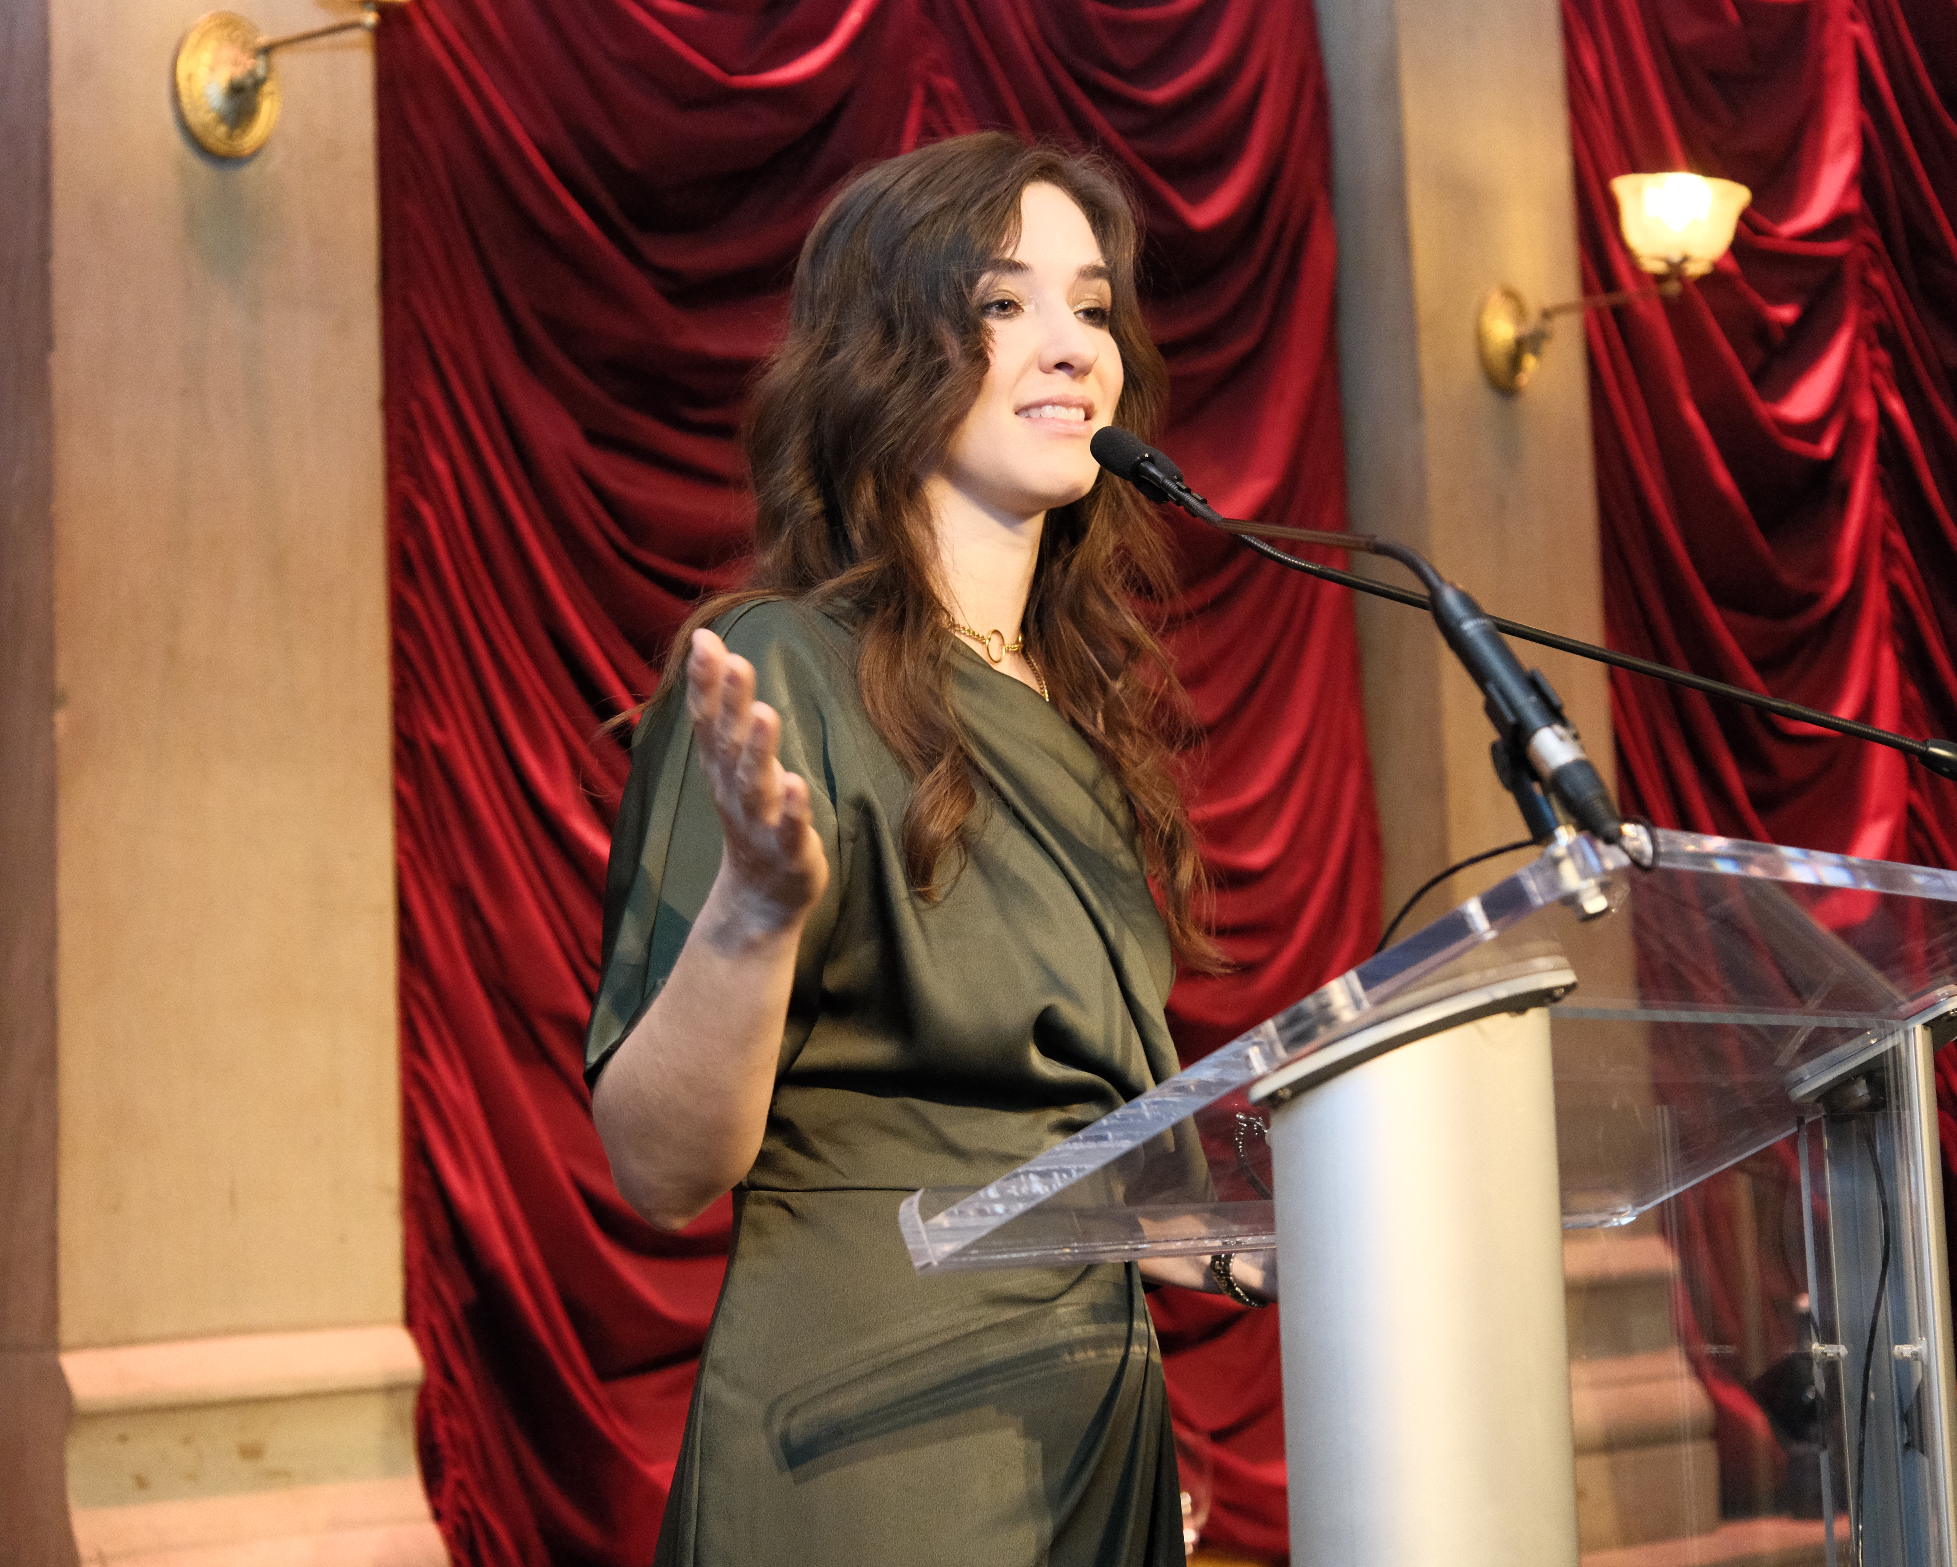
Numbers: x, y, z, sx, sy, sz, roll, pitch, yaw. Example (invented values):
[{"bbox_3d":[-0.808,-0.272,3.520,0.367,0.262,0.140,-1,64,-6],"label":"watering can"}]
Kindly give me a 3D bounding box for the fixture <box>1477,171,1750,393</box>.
[{"bbox_3d":[0.862,-0.672,4.198,0.180,0.225,0.380,3,-9,-39],"label":"fixture"}]

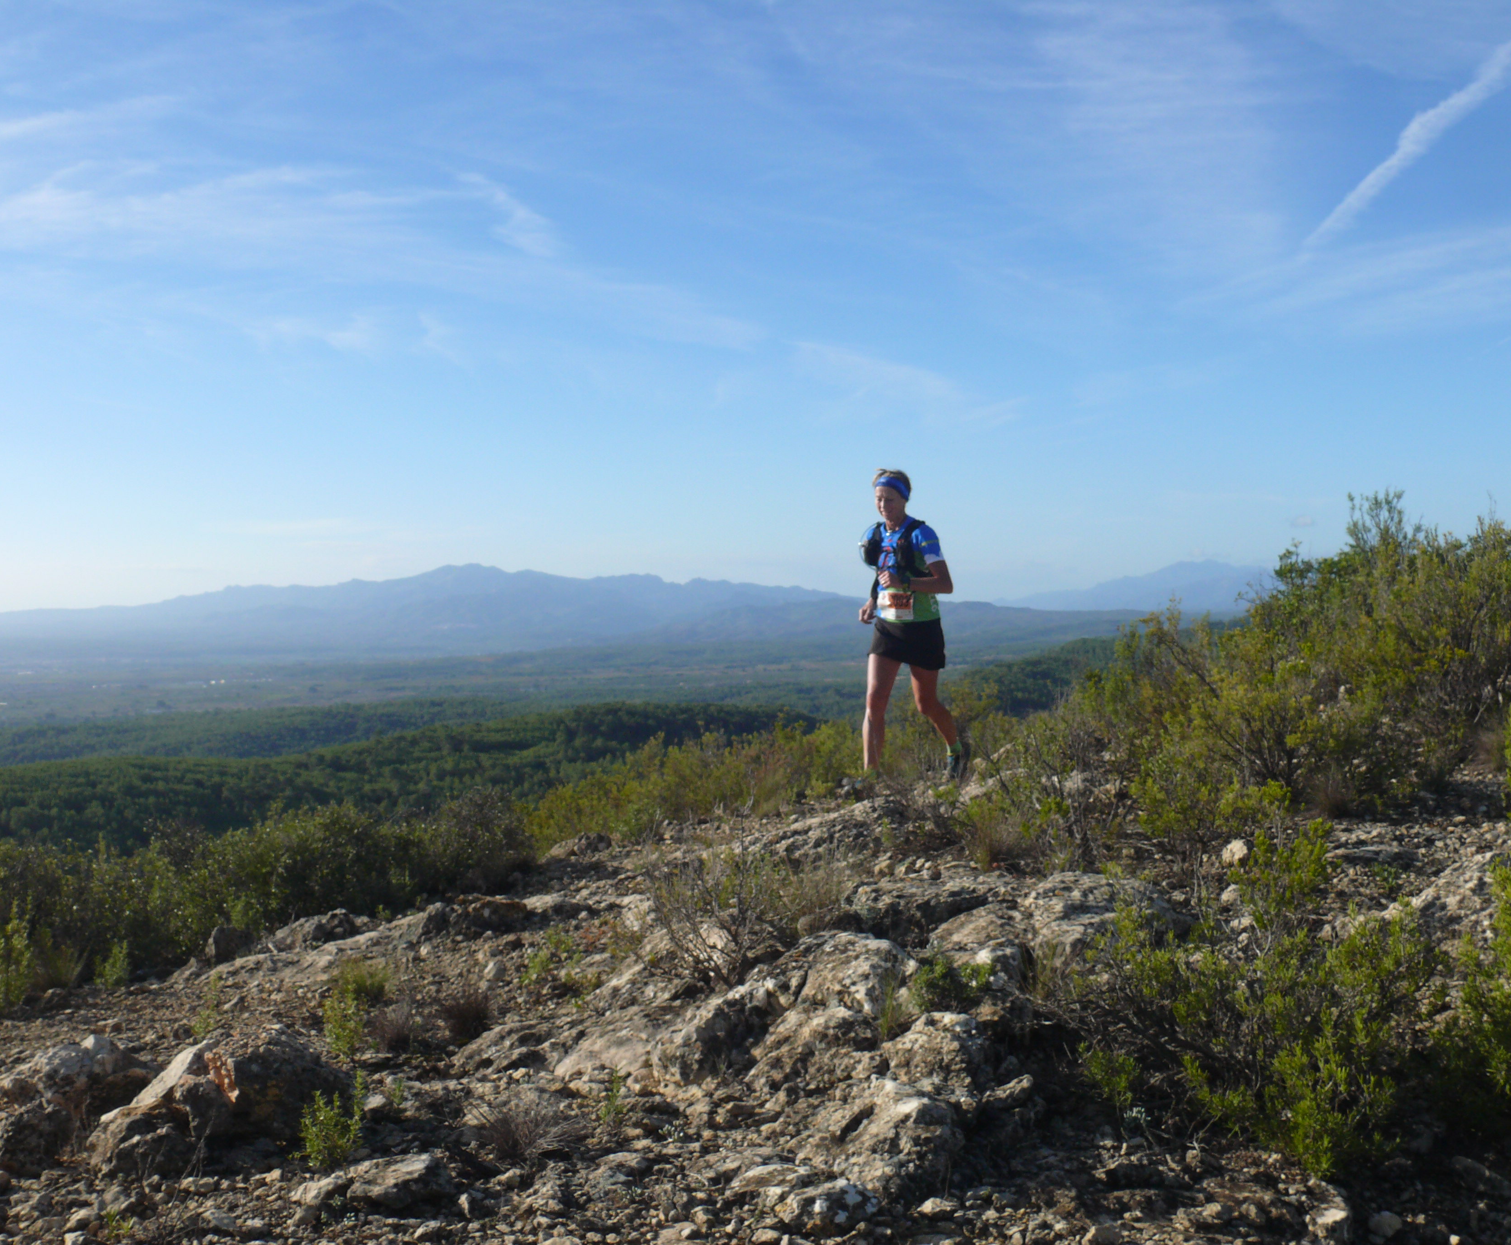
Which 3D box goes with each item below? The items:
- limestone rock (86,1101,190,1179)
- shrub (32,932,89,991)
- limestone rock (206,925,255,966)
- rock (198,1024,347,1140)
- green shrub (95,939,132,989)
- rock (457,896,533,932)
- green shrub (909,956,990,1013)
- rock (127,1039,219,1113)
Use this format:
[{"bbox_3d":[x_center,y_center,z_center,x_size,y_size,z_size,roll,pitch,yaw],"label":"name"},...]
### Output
[{"bbox_3d":[-1.670,1.401,4.550,0.280,0.185,0.240,0,0,0],"label":"limestone rock"},{"bbox_3d":[-2.448,1.190,5.900,0.190,0.200,0.170,0,1,0],"label":"shrub"},{"bbox_3d":[-1.723,1.058,5.500,0.160,0.115,0.140,0,0,-17],"label":"limestone rock"},{"bbox_3d":[-1.369,1.299,4.750,0.420,0.270,0.360,0,0,0],"label":"rock"},{"bbox_3d":[-2.067,1.104,5.400,0.115,0.150,0.110,0,0,-21],"label":"green shrub"},{"bbox_3d":[-1.010,1.130,6.500,0.295,0.115,0.230,0,0,0],"label":"rock"},{"bbox_3d":[0.479,0.887,4.120,0.200,0.120,0.170,0,0,7],"label":"green shrub"},{"bbox_3d":[-1.507,1.171,4.350,0.225,0.150,0.210,0,1,0],"label":"rock"}]

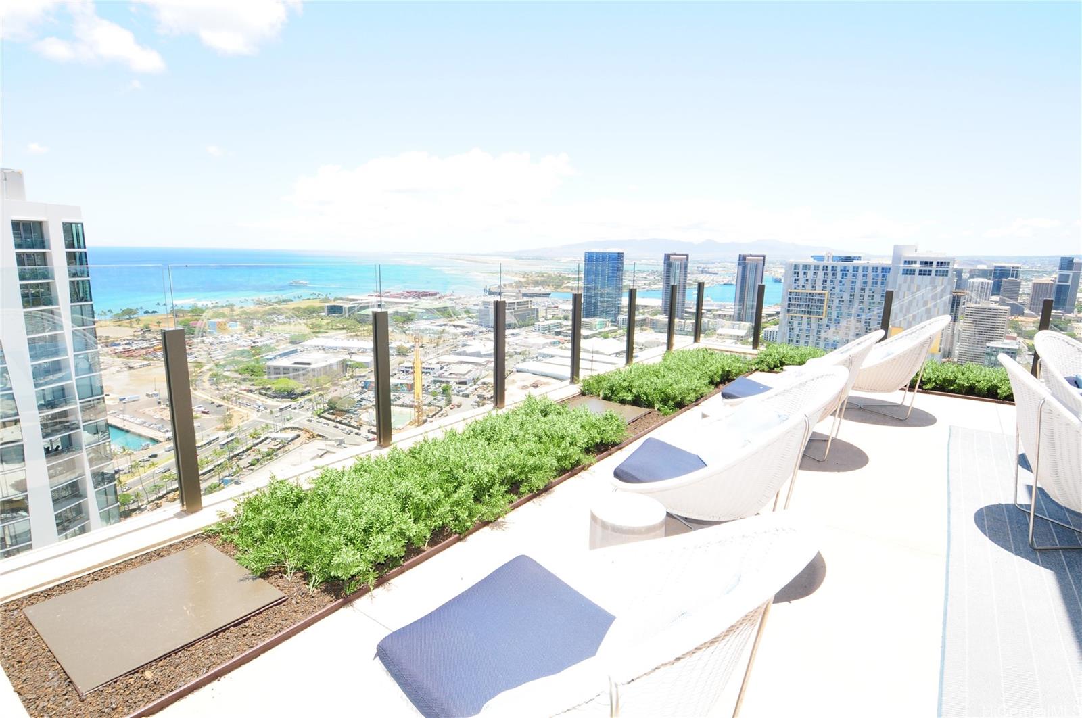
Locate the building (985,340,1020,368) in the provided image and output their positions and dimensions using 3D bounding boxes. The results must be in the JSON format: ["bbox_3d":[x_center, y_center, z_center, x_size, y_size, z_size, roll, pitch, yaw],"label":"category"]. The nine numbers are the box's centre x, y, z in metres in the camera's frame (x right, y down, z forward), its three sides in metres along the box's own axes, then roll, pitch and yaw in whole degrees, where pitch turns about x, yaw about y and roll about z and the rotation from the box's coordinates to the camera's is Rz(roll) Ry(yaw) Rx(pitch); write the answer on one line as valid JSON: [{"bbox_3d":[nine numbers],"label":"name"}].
[{"bbox_3d":[451.279,2.517,530.486,23.000,34.531,27.000,9,13,34],"label":"building"}]

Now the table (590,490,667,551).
[{"bbox_3d":[0.302,0.726,1.920,0.275,0.420,0.275,1,11,0],"label":"table"}]

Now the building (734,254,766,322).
[{"bbox_3d":[382.507,-131.008,992.039,36.000,119.746,34.000,1,11,0],"label":"building"}]

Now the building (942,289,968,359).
[{"bbox_3d":[478.027,-39.033,631.936,20.000,78.709,20.000,-10,15,-44],"label":"building"}]

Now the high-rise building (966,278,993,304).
[{"bbox_3d":[879.481,-120.499,1084.922,34.000,75.683,34.000,-10,15,-44],"label":"high-rise building"}]

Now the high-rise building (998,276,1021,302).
[{"bbox_3d":[978.667,-127.117,1131.903,28.000,74.444,30.000,-10,15,-44],"label":"high-rise building"}]

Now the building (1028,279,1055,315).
[{"bbox_3d":[1084.375,-131.956,1171.320,35.000,70.804,30.000,11,15,41],"label":"building"}]

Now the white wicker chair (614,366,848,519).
[{"bbox_3d":[0.816,0.414,2.462,0.950,0.845,0.970,6,12,23],"label":"white wicker chair"}]

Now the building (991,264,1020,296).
[{"bbox_3d":[1100.613,-170.519,1285.580,35.000,105.900,35.000,-3,12,-21],"label":"building"}]

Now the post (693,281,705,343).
[{"bbox_3d":[2.236,-0.651,7.618,0.065,0.838,0.070,9,13,35],"label":"post"}]

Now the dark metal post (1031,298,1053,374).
[{"bbox_3d":[5.132,-0.199,5.543,0.070,0.838,0.050,9,13,35],"label":"dark metal post"}]

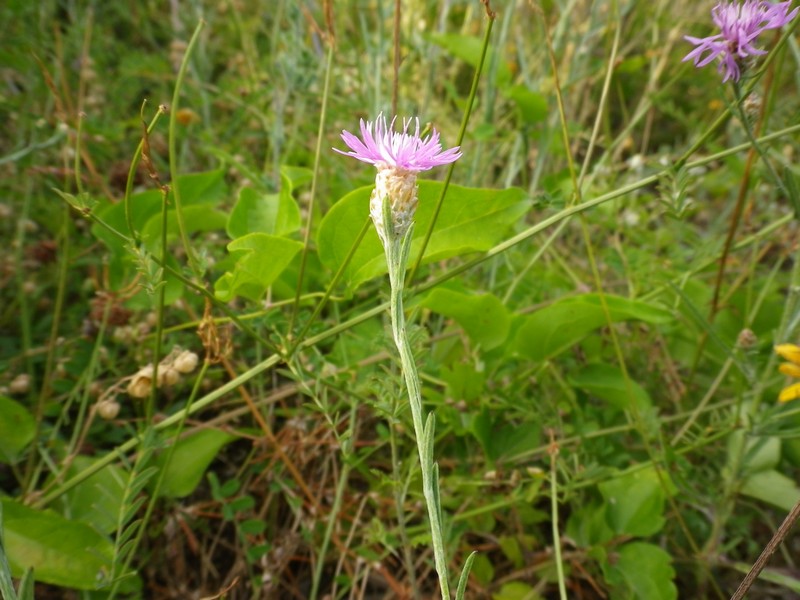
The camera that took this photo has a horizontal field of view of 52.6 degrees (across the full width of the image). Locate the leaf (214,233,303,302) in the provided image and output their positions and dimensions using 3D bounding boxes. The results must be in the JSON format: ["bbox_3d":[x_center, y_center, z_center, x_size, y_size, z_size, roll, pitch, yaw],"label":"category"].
[{"bbox_3d":[-0.070,-0.016,0.400,0.043,0.014,0.040,-6,48,12],"label":"leaf"}]

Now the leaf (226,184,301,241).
[{"bbox_3d":[-0.073,-0.046,0.430,0.040,0.014,0.042,0,39,0],"label":"leaf"}]

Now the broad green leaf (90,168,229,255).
[{"bbox_3d":[-0.136,-0.050,0.460,0.079,0.016,0.046,-26,57,-9],"label":"broad green leaf"}]

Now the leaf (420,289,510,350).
[{"bbox_3d":[0.035,0.010,0.430,0.048,0.013,0.036,21,47,0],"label":"leaf"}]

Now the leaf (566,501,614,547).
[{"bbox_3d":[0.118,0.138,0.500,0.028,0.009,0.031,-18,58,0],"label":"leaf"}]

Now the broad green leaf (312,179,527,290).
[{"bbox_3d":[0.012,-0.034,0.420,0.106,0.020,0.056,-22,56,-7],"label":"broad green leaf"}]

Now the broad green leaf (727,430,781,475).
[{"bbox_3d":[0.205,0.089,0.470,0.030,0.008,0.028,-13,39,-25],"label":"broad green leaf"}]

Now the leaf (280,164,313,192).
[{"bbox_3d":[-0.058,-0.068,0.450,0.019,0.008,0.018,16,37,-19],"label":"leaf"}]

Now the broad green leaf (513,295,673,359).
[{"bbox_3d":[0.108,0.015,0.450,0.088,0.018,0.045,-5,41,-9],"label":"broad green leaf"}]

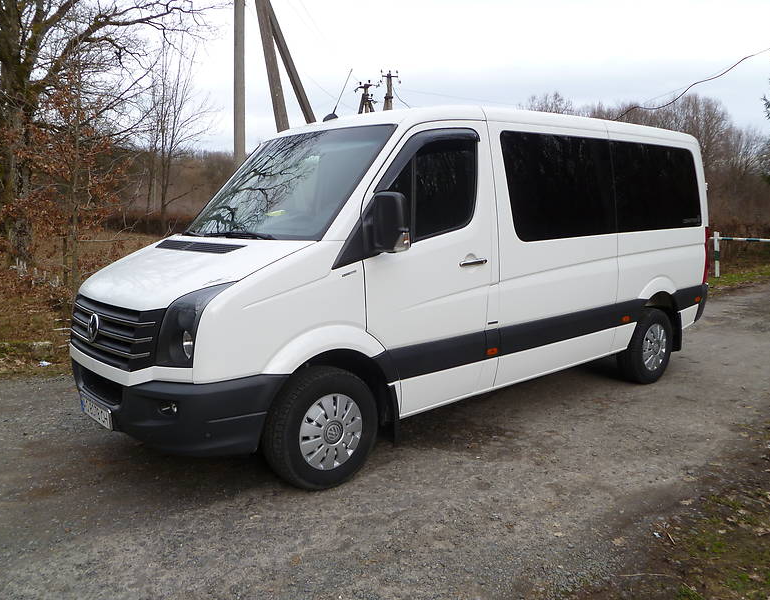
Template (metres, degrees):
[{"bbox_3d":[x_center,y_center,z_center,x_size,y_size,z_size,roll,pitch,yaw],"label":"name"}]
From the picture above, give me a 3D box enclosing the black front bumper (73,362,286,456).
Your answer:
[{"bbox_3d":[-1.407,0.540,3.900,0.740,0.430,1.940,-8,11,-40],"label":"black front bumper"}]

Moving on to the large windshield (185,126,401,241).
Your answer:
[{"bbox_3d":[-0.710,-0.803,4.333,1.740,0.950,0.160,8,-31,49],"label":"large windshield"}]

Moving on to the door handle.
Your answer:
[{"bbox_3d":[0.567,-0.244,4.190,0.250,0.045,0.055,-8,11,-40],"label":"door handle"}]

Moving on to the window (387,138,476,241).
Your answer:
[{"bbox_3d":[0.271,-0.684,3.986,0.950,0.650,0.070,-8,3,-40],"label":"window"}]

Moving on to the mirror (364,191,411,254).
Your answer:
[{"bbox_3d":[0.000,-0.418,3.547,0.180,0.335,0.250,-8,11,-40],"label":"mirror"}]

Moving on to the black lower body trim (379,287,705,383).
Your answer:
[{"bbox_3d":[1.598,0.180,5.151,4.350,0.215,0.070,-8,11,-40],"label":"black lower body trim"}]

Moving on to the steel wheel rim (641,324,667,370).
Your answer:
[{"bbox_3d":[2.477,0.434,6.000,0.430,0.430,0.120,-8,11,-40],"label":"steel wheel rim"}]

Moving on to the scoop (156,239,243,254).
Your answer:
[{"bbox_3d":[-1.166,-0.337,3.998,0.150,0.060,1.050,-32,25,-34],"label":"scoop"}]

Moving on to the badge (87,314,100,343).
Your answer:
[{"bbox_3d":[-1.647,0.160,3.645,0.030,0.160,0.160,5,2,-41],"label":"badge"}]

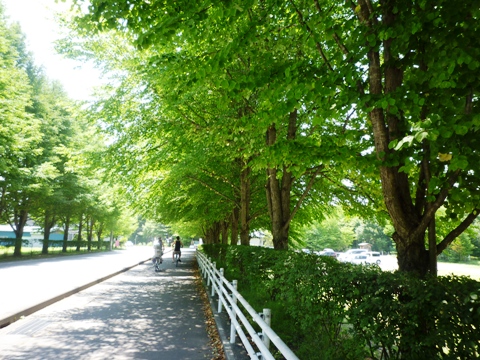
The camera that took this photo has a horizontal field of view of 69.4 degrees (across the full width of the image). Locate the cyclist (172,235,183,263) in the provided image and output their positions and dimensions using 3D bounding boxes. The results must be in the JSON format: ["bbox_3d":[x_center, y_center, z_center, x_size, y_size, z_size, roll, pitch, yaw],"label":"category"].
[{"bbox_3d":[-3.582,4.002,19.873,0.600,1.480,0.850,2,-10,-8],"label":"cyclist"}]

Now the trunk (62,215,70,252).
[{"bbox_3d":[-21.191,6.542,42.525,0.890,4.600,0.800,2,-10,-8],"label":"trunk"}]

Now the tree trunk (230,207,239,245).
[{"bbox_3d":[-0.310,3.441,21.640,0.450,3.580,0.410,2,-10,-8],"label":"tree trunk"}]

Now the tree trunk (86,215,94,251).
[{"bbox_3d":[-22.748,8.139,52.981,1.050,5.100,0.950,2,-10,-8],"label":"tree trunk"}]

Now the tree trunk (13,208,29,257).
[{"bbox_3d":[-19.595,4.683,31.026,1.270,4.260,1.140,2,-10,-8],"label":"tree trunk"}]

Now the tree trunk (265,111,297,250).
[{"bbox_3d":[1.239,0.494,10.800,0.870,5.610,0.790,2,-10,-8],"label":"tree trunk"}]

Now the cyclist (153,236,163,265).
[{"bbox_3d":[-3.951,3.389,16.665,0.520,1.310,0.850,2,-10,-8],"label":"cyclist"}]

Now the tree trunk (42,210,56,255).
[{"bbox_3d":[-20.243,5.566,37.021,1.320,4.610,1.190,2,-10,-8],"label":"tree trunk"}]

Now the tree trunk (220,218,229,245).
[{"bbox_3d":[-1.201,4.712,27.825,0.570,3.230,0.510,2,-10,-8],"label":"tree trunk"}]

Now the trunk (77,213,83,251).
[{"bbox_3d":[-22.033,7.134,47.838,0.810,5.290,0.730,2,-10,-8],"label":"trunk"}]

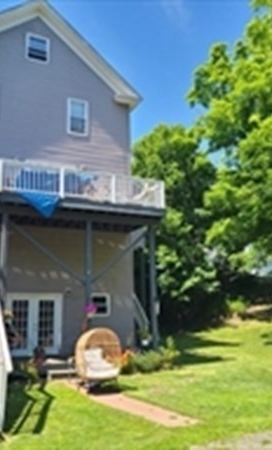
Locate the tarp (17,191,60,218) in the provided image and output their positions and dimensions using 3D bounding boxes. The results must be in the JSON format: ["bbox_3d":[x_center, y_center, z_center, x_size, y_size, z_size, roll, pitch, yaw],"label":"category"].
[{"bbox_3d":[-2.757,-0.516,12.840,1.310,0.630,0.220,5,-14,-27],"label":"tarp"}]

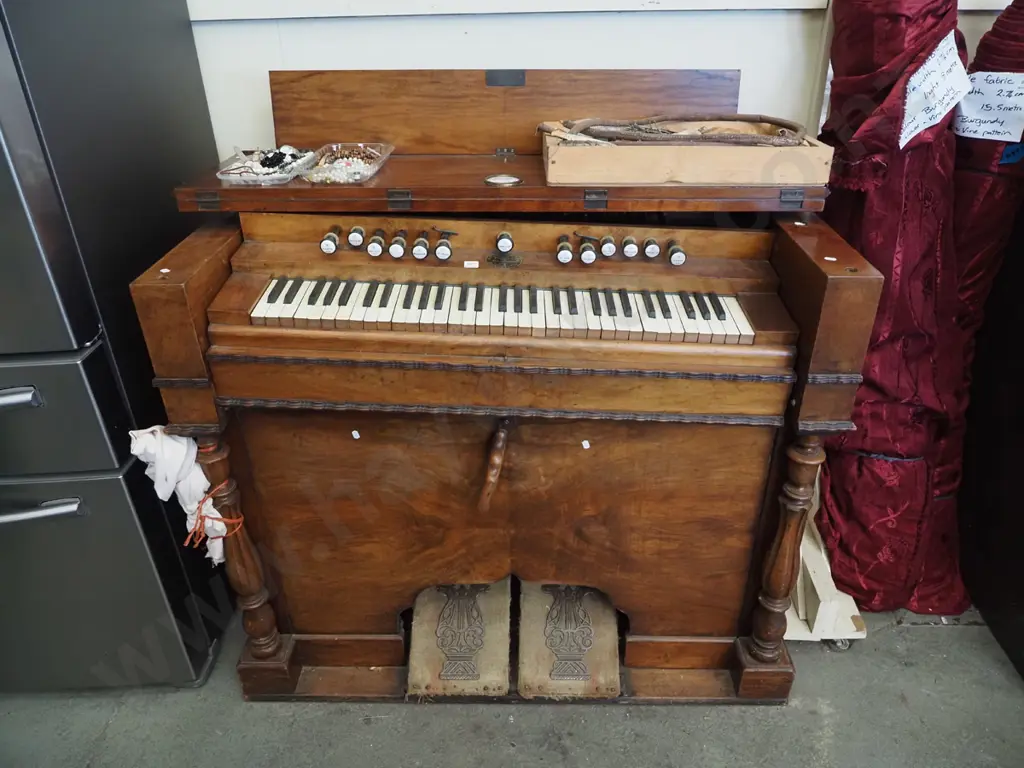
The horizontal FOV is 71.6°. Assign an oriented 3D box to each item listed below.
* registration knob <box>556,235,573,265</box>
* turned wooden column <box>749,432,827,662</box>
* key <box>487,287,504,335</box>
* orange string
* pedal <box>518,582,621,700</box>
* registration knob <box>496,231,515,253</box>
[{"bbox_3d":[0.096,-0.248,1.294,0.031,0.031,0.074,2,36,-1],"label":"registration knob"},{"bbox_3d":[0.526,0.314,1.363,0.068,0.568,0.068,0,29,2],"label":"turned wooden column"},{"bbox_3d":[-0.025,-0.128,1.248,0.022,0.020,0.132,2,36,-1],"label":"key"},{"bbox_3d":[-0.564,0.240,1.334,0.120,0.145,0.080,0,29,2],"label":"orange string"},{"bbox_3d":[0.122,0.556,1.593,0.218,0.030,0.265,-1,62,0],"label":"pedal"},{"bbox_3d":[-0.012,-0.262,1.310,0.031,0.031,0.035,2,36,-1],"label":"registration knob"}]

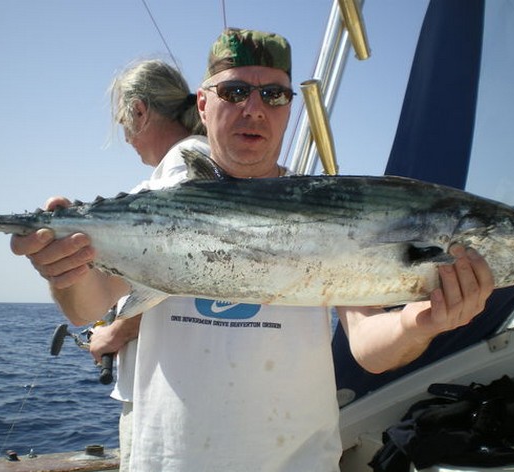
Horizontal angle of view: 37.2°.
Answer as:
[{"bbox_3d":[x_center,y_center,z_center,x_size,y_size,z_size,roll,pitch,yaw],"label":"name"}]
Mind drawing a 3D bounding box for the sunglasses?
[{"bbox_3d":[-0.015,-0.252,1.376,0.145,0.043,0.145,5,7,-12],"label":"sunglasses"}]

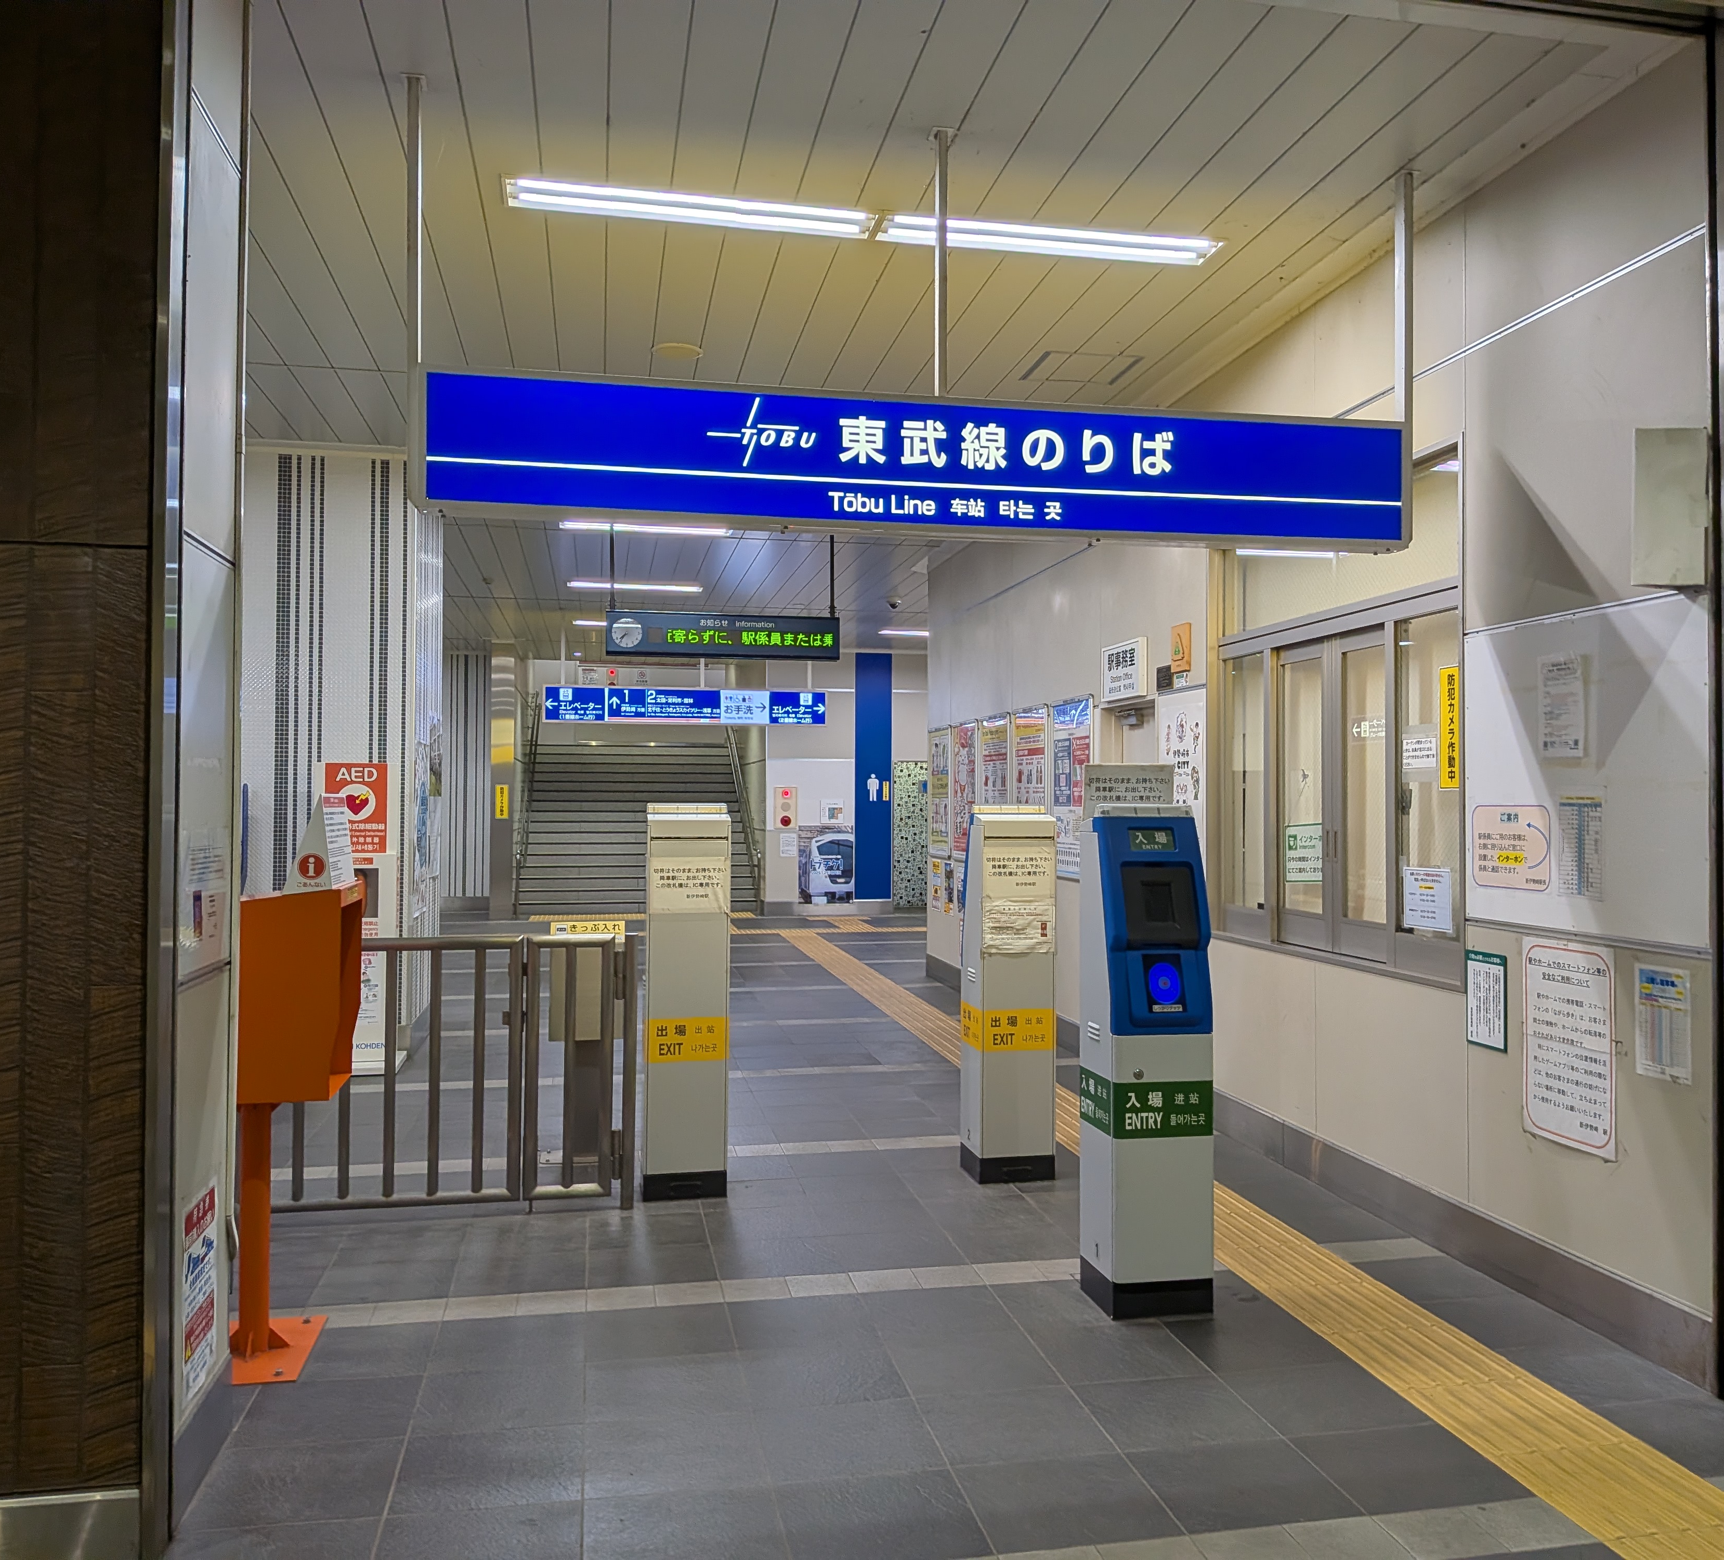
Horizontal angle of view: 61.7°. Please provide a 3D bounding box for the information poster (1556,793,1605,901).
[{"bbox_3d":[2.071,0.192,4.161,0.009,0.300,0.200,0,-1,-11],"label":"information poster"}]

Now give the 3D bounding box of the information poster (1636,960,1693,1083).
[{"bbox_3d":[2.188,0.668,3.947,0.010,0.308,0.205,0,-1,-10],"label":"information poster"}]

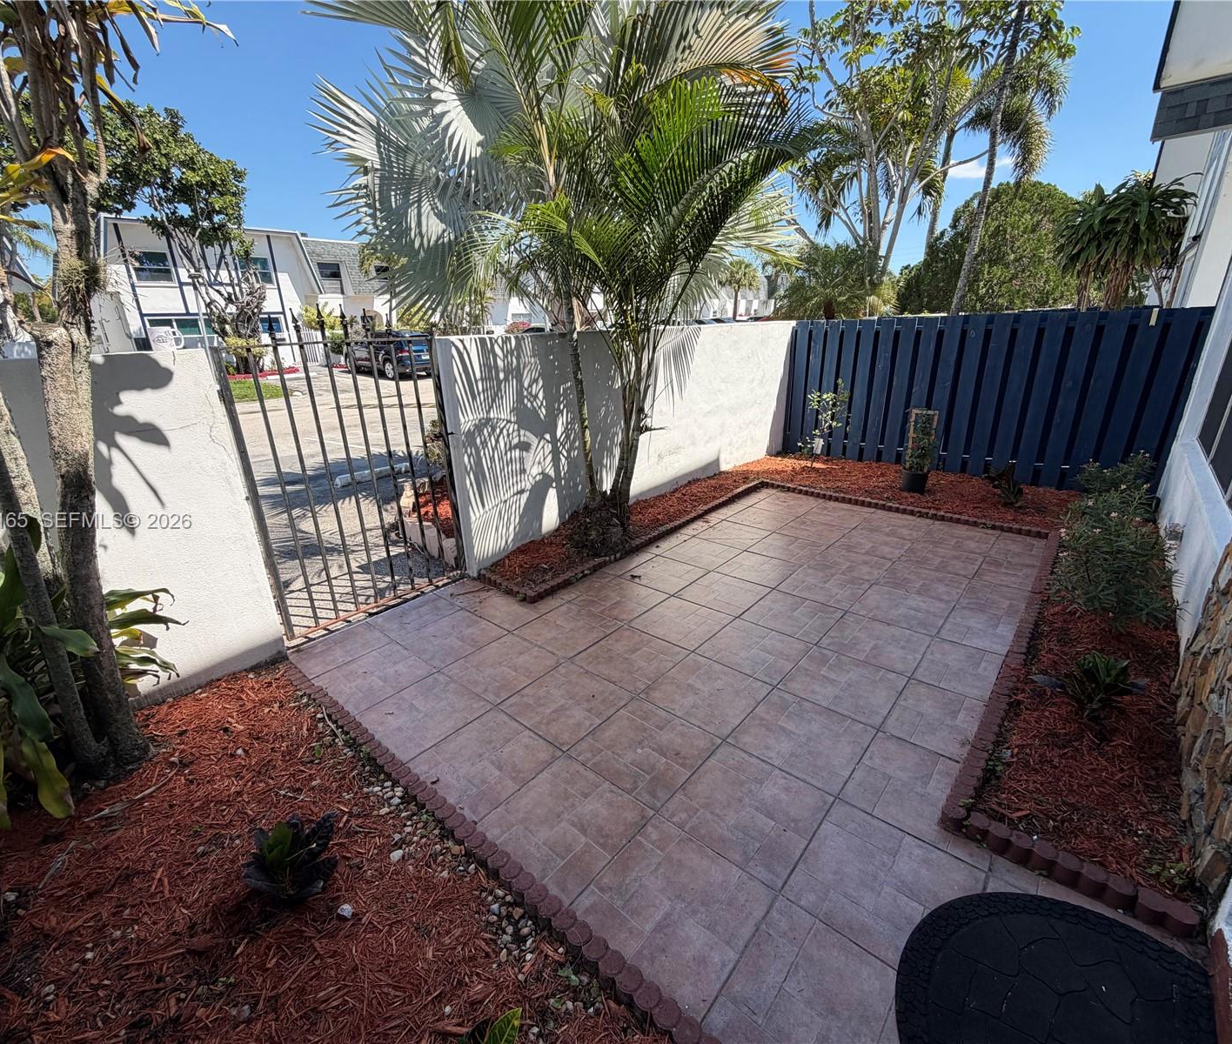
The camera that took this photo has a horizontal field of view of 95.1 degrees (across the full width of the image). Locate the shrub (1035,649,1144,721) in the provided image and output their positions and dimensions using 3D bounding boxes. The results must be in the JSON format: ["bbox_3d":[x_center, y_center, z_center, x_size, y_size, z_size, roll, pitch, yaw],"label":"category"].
[{"bbox_3d":[1.947,0.654,2.323,0.360,0.270,0.330,15,26,39],"label":"shrub"}]

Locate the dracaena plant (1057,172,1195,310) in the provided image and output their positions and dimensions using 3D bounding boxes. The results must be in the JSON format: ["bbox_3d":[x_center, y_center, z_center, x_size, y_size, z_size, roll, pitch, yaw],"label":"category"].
[{"bbox_3d":[6.299,-2.738,7.269,1.300,3.081,1.250,15,26,39],"label":"dracaena plant"}]

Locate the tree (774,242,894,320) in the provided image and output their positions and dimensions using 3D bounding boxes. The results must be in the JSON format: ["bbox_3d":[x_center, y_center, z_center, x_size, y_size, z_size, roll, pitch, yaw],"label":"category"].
[{"bbox_3d":[3.591,-3.261,9.543,1.950,2.659,1.900,15,26,39],"label":"tree"}]

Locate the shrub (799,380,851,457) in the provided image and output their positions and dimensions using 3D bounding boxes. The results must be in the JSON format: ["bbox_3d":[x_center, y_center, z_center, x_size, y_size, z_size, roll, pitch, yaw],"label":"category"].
[{"bbox_3d":[2.309,-1.105,6.221,0.510,0.880,0.460,15,26,39],"label":"shrub"}]

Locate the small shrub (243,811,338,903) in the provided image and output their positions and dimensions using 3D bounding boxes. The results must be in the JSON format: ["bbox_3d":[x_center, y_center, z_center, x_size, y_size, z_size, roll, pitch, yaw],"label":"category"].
[{"bbox_3d":[-0.972,1.002,1.685,0.260,0.240,0.250,15,26,39],"label":"small shrub"}]

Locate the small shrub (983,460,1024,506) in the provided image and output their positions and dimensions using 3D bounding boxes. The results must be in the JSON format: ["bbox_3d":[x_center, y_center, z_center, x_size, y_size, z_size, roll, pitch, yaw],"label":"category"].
[{"bbox_3d":[3.329,-0.352,4.833,0.300,0.360,0.300,15,26,39],"label":"small shrub"}]

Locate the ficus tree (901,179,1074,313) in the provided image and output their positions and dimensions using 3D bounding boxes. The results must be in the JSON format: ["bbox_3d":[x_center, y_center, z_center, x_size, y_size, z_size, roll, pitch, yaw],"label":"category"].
[{"bbox_3d":[7.394,-4.490,11.010,3.400,3.745,3.200,15,26,39],"label":"ficus tree"}]

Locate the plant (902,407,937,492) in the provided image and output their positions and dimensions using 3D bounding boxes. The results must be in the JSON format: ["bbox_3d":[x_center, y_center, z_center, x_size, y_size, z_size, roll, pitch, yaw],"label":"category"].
[{"bbox_3d":[2.784,-0.669,5.162,0.280,0.760,0.260,15,26,39],"label":"plant"}]

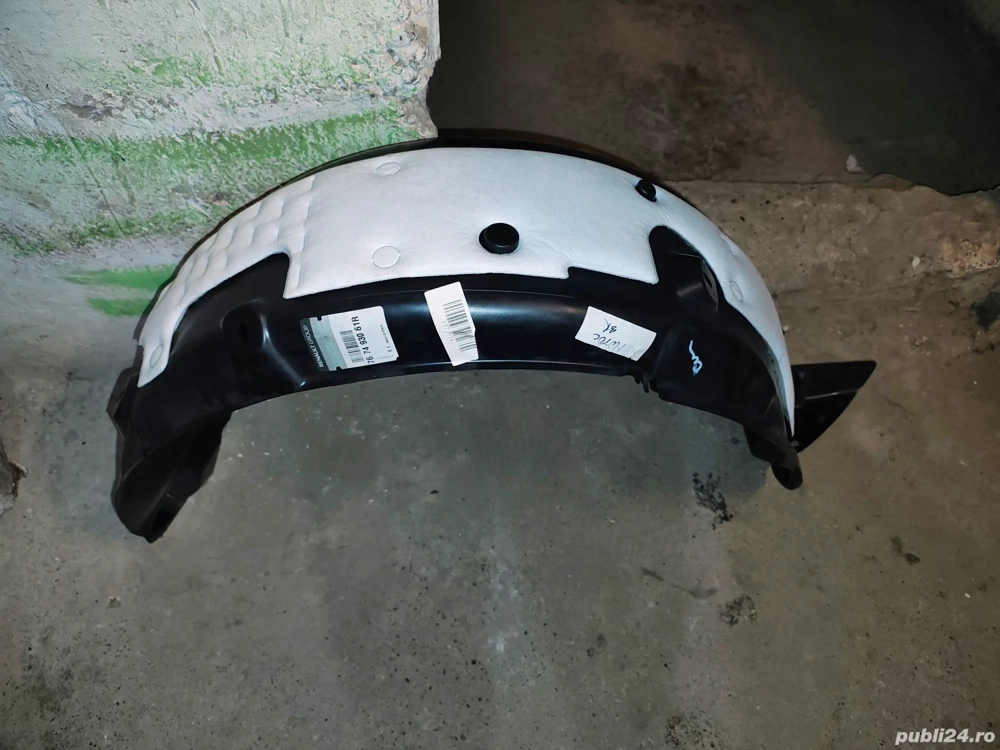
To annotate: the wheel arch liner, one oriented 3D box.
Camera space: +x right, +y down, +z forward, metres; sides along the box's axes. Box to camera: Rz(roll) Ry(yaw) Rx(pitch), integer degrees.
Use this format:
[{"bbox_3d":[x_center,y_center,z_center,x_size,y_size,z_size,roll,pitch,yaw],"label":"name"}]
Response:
[{"bbox_3d":[0.002,-0.032,0.742,0.855,0.345,0.250,-3,56,-2],"label":"wheel arch liner"}]

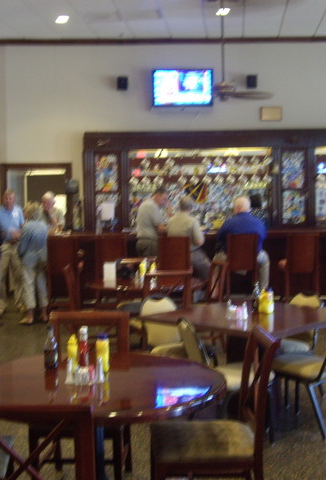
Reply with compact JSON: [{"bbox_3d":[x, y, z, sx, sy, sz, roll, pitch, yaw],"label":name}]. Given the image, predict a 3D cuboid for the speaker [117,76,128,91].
[{"bbox_3d":[-0.717,-2.780,12.496,0.180,0.230,0.150,-1,11,-6],"label":"speaker"}]

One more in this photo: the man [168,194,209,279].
[{"bbox_3d":[0.365,0.105,9.666,0.600,1.420,0.750,0,3,18],"label":"man"}]

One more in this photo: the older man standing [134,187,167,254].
[{"bbox_3d":[-0.162,0.158,10.124,0.380,1.780,0.480,-3,4,-38],"label":"older man standing"}]

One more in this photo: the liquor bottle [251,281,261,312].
[{"bbox_3d":[0.706,0.431,5.309,0.062,0.220,0.062,-1,3,0],"label":"liquor bottle"}]

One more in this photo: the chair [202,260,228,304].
[{"bbox_3d":[0.370,0.733,7.101,0.540,0.950,0.460,-2,3,-23],"label":"chair"}]

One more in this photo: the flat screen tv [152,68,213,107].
[{"bbox_3d":[0.350,-2.664,12.300,1.060,0.650,0.100,-1,9,2],"label":"flat screen tv"}]

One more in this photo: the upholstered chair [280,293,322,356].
[{"bbox_3d":[1.021,0.861,5.606,0.450,0.840,0.550,2,4,41],"label":"upholstered chair"}]

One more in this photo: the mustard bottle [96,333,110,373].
[{"bbox_3d":[-0.284,0.535,3.344,0.062,0.175,0.048,0,3,5],"label":"mustard bottle"}]

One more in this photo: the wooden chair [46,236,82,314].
[{"bbox_3d":[-1.393,0.485,10.224,0.440,1.110,0.500,0,3,4],"label":"wooden chair"}]

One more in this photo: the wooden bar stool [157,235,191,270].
[{"bbox_3d":[0.155,0.497,9.485,0.460,1.100,0.520,-1,3,3],"label":"wooden bar stool"}]

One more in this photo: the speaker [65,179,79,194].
[{"bbox_3d":[-1.546,-0.914,12.000,0.200,0.220,0.190,-1,3,-10],"label":"speaker"}]

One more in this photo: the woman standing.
[{"bbox_3d":[-1.718,0.290,9.323,0.440,1.580,0.480,-1,3,5],"label":"woman standing"}]

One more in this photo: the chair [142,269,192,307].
[{"bbox_3d":[-0.030,0.764,6.632,0.460,0.950,0.540,-2,3,-23],"label":"chair"}]

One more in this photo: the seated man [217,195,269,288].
[{"bbox_3d":[1.094,0.095,9.666,0.700,1.420,0.750,-1,3,0],"label":"seated man"}]

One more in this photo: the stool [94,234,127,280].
[{"bbox_3d":[-0.729,0.496,9.754,0.450,1.100,0.500,-1,3,3],"label":"stool"}]

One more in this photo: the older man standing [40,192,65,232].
[{"bbox_3d":[-1.743,0.118,11.322,0.490,1.770,0.360,2,4,40],"label":"older man standing"}]

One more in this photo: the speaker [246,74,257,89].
[{"bbox_3d":[1.547,-2.759,12.255,0.180,0.230,0.150,-1,11,-6],"label":"speaker"}]

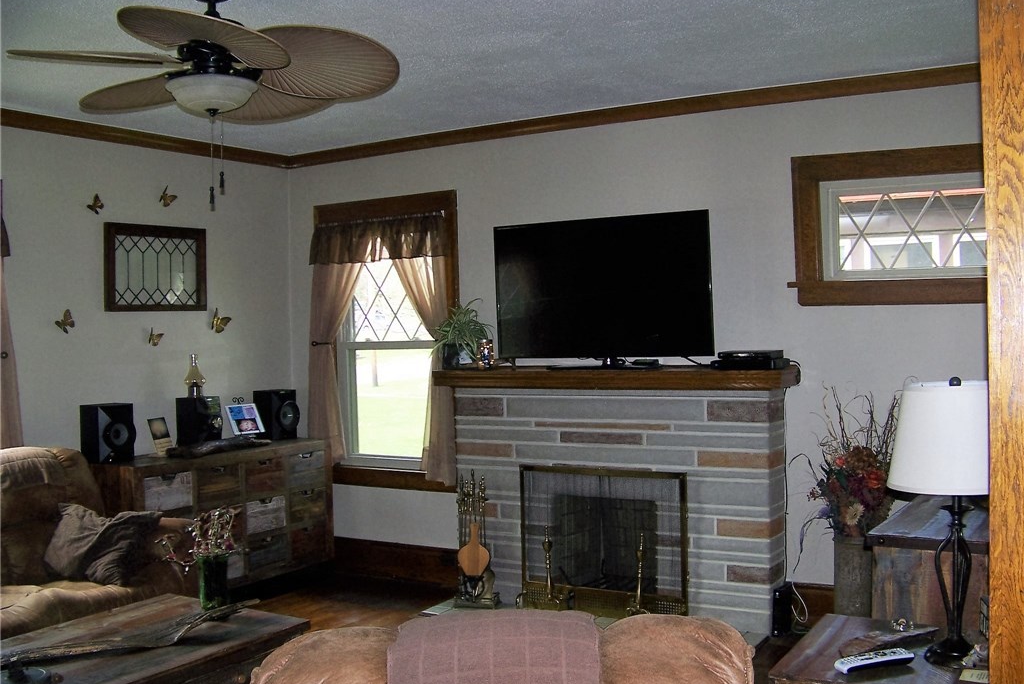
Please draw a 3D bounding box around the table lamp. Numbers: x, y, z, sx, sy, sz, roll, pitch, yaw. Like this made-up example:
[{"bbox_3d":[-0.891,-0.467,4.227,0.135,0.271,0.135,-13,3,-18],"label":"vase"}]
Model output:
[{"bbox_3d":[1.073,0.430,2.500,0.340,0.690,0.340,-1,1,31],"label":"table lamp"}]

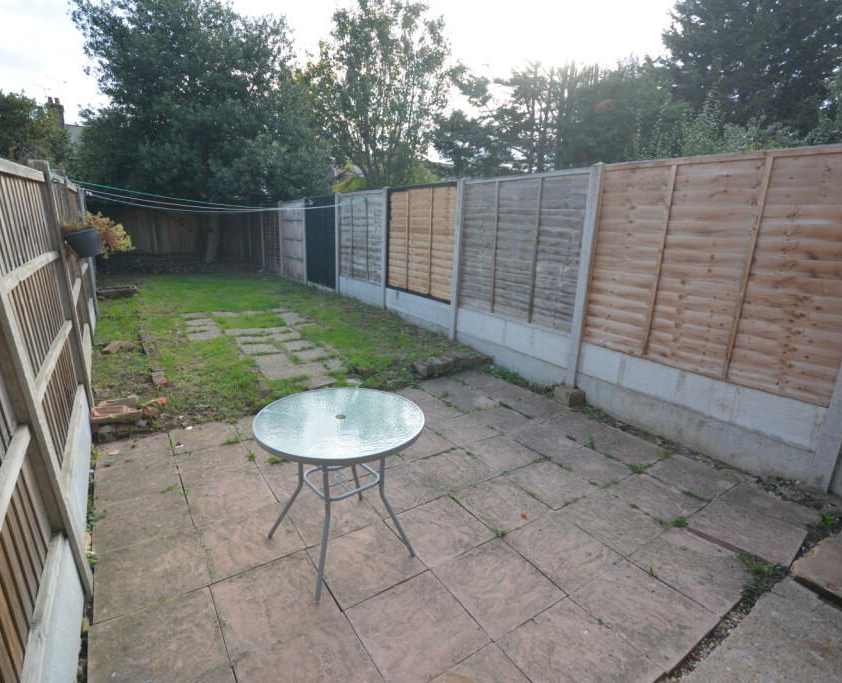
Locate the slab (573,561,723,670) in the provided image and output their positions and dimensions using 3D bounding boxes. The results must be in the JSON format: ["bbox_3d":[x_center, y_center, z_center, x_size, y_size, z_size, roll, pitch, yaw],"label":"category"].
[{"bbox_3d":[0.962,1.174,1.854,0.445,0.050,0.420,-7,16,-33],"label":"slab"}]

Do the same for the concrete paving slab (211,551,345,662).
[{"bbox_3d":[-0.646,1.143,1.870,0.450,0.040,0.450,-7,16,-34],"label":"concrete paving slab"}]

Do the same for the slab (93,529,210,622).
[{"bbox_3d":[-1.247,1.074,1.970,0.424,0.050,0.450,-7,16,-33],"label":"slab"}]

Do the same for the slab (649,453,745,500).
[{"bbox_3d":[1.873,0.940,2.940,0.435,0.040,0.445,-7,16,-33],"label":"slab"}]

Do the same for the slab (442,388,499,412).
[{"bbox_3d":[0.484,0.609,4.258,0.450,0.040,0.450,-6,16,-35],"label":"slab"}]

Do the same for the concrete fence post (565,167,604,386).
[{"bbox_3d":[1.555,-0.529,4.035,0.110,2.143,0.100,-6,15,-33],"label":"concrete fence post"}]

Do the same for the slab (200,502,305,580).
[{"bbox_3d":[-0.878,1.023,2.180,0.450,0.040,0.450,-6,16,-35],"label":"slab"}]

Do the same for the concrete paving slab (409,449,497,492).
[{"bbox_3d":[0.226,0.892,2.933,0.445,0.040,0.445,-7,16,-33],"label":"concrete paving slab"}]

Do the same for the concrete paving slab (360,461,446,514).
[{"bbox_3d":[-0.145,0.941,2.689,0.445,0.040,0.445,-7,16,-33],"label":"concrete paving slab"}]

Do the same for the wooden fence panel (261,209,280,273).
[{"bbox_3d":[-4.535,-3.108,13.045,0.050,1.851,1.830,-7,16,-33],"label":"wooden fence panel"}]

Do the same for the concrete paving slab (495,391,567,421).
[{"bbox_3d":[1.085,0.672,4.024,0.450,0.050,0.450,-7,16,-33],"label":"concrete paving slab"}]

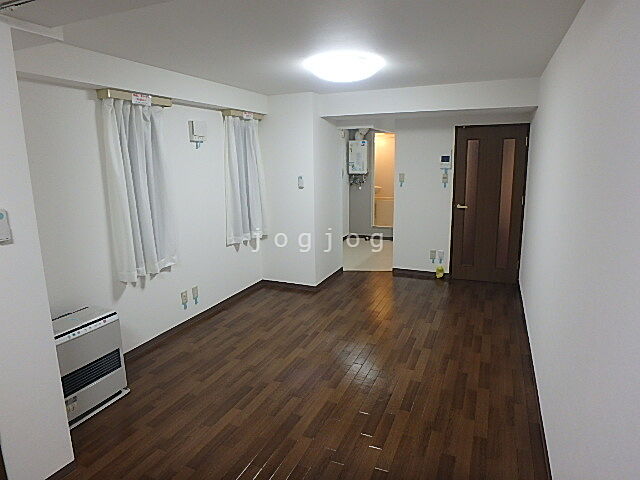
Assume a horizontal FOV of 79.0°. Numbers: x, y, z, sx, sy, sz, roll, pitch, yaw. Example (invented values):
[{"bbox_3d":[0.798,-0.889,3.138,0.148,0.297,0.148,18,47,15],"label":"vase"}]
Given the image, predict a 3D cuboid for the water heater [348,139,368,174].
[{"bbox_3d":[0.757,-1.588,7.467,0.346,0.615,0.187,4,13,24],"label":"water heater"}]

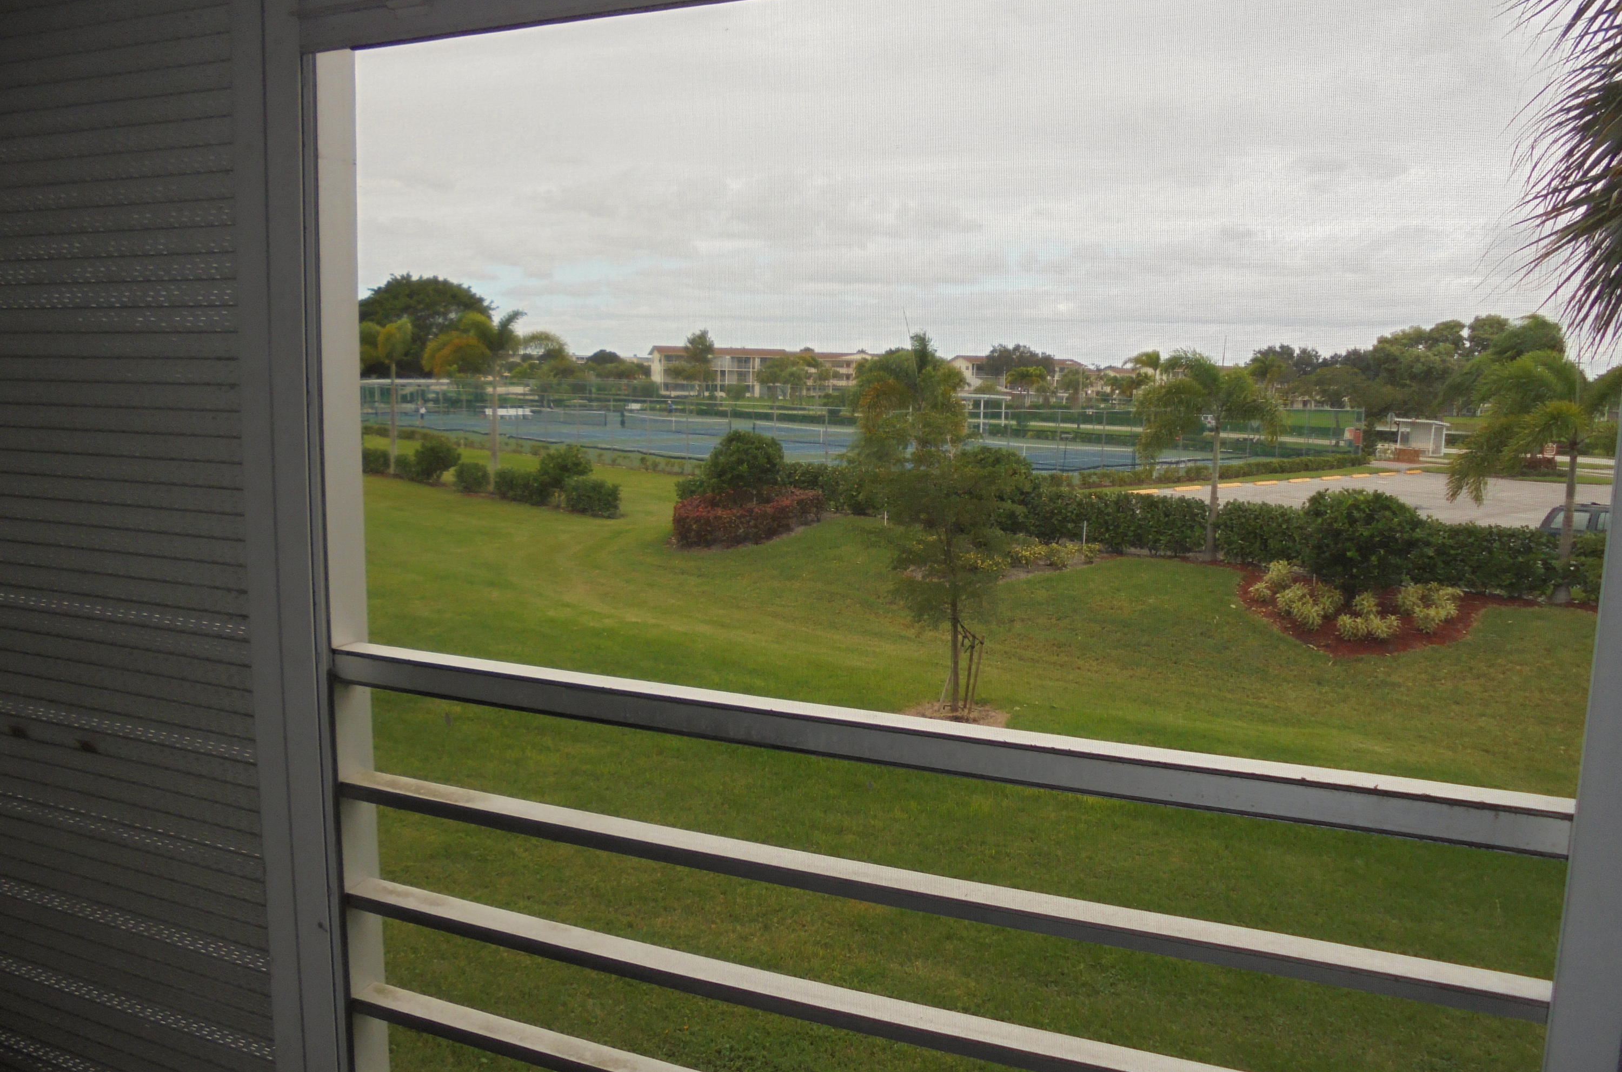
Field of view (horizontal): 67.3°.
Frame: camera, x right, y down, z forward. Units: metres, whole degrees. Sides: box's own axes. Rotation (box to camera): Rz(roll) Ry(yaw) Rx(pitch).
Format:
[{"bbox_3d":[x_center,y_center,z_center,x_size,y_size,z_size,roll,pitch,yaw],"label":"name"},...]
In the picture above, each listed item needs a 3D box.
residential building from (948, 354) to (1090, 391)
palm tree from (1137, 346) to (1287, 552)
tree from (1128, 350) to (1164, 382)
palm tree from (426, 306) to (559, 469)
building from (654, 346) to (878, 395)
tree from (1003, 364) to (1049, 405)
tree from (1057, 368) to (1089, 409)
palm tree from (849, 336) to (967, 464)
[{"bbox_3d":[40.945,-30.205,234.939,24.500,9.300,12.000,-1,8,-16],"label":"residential building"},{"bbox_3d":[9.672,-1.916,29.472,3.500,4.973,3.400,4,8,18],"label":"palm tree"},{"bbox_3d":[33.981,-15.100,123.983,4.200,7.503,4.200,3,8,15],"label":"tree"},{"bbox_3d":[-10.734,-4.520,41.197,4.400,6.079,4.100,-1,8,-15],"label":"palm tree"},{"bbox_3d":[-9.024,-32.091,238.885,42.500,9.600,13.000,-1,8,-16],"label":"building"},{"bbox_3d":[28.158,-19.133,158.773,5.400,6.101,5.200,3,8,10],"label":"tree"},{"bbox_3d":[33.041,-18.281,153.827,4.000,5.943,4.000,3,8,12],"label":"tree"},{"bbox_3d":[2.824,-3.123,35.488,3.400,5.459,3.400,2,8,4],"label":"palm tree"}]

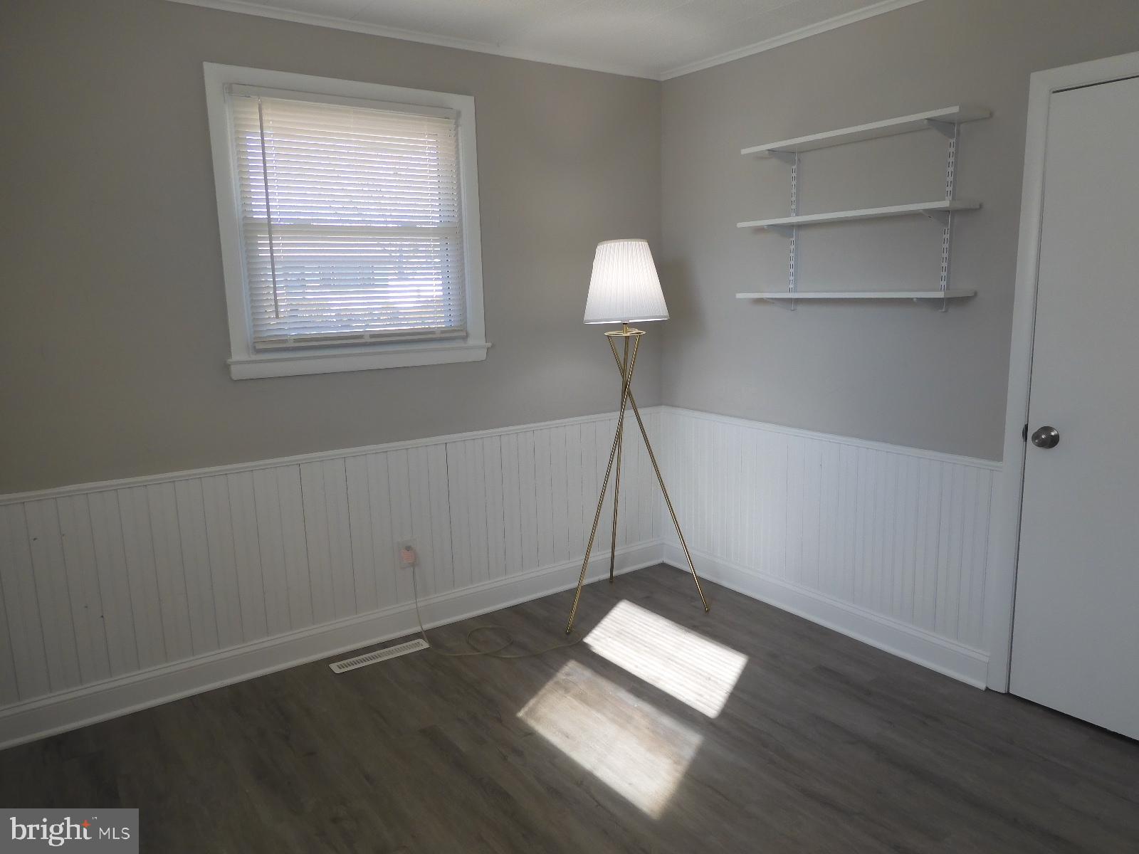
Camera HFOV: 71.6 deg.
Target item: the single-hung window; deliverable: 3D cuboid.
[{"bbox_3d":[-0.813,-0.770,3.087,1.063,1.090,0.100,-8,12,-34],"label":"single-hung window"}]

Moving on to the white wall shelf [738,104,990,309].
[{"bbox_3d":[1.035,-0.758,2.948,0.196,0.650,0.917,-8,12,-34],"label":"white wall shelf"}]

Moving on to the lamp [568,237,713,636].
[{"bbox_3d":[0.219,0.012,3.566,0.668,1.645,0.525,-4,10,-17],"label":"lamp"}]

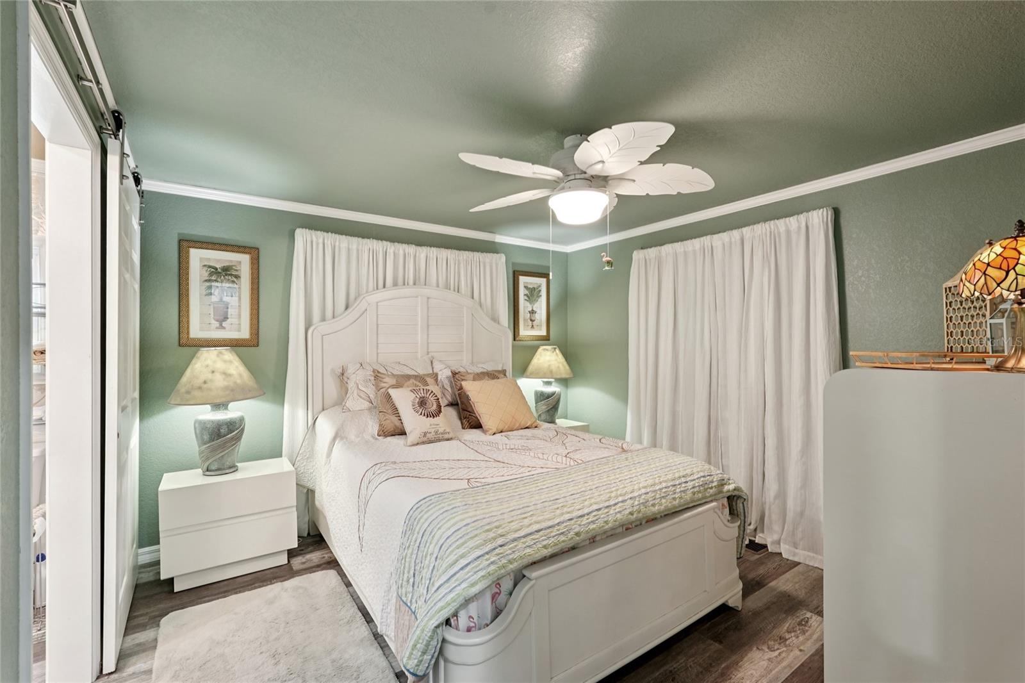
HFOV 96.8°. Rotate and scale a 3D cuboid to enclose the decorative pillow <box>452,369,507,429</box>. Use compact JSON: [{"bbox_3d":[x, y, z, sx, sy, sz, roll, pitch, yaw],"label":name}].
[{"bbox_3d":[-0.186,0.381,3.211,0.450,0.430,0.140,0,-22,-35],"label":"decorative pillow"}]

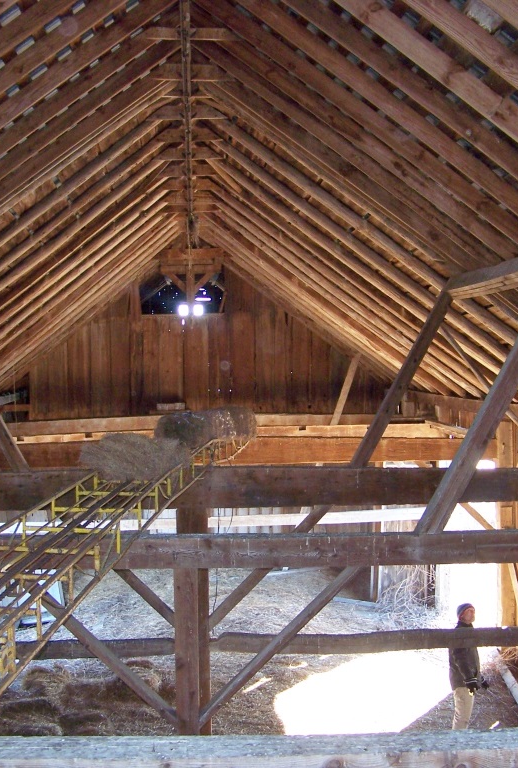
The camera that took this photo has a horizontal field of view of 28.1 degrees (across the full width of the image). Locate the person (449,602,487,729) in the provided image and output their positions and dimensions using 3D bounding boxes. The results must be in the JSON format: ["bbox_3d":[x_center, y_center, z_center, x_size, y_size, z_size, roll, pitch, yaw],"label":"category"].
[{"bbox_3d":[2.376,3.370,11.800,0.420,1.760,0.500,0,1,9],"label":"person"}]

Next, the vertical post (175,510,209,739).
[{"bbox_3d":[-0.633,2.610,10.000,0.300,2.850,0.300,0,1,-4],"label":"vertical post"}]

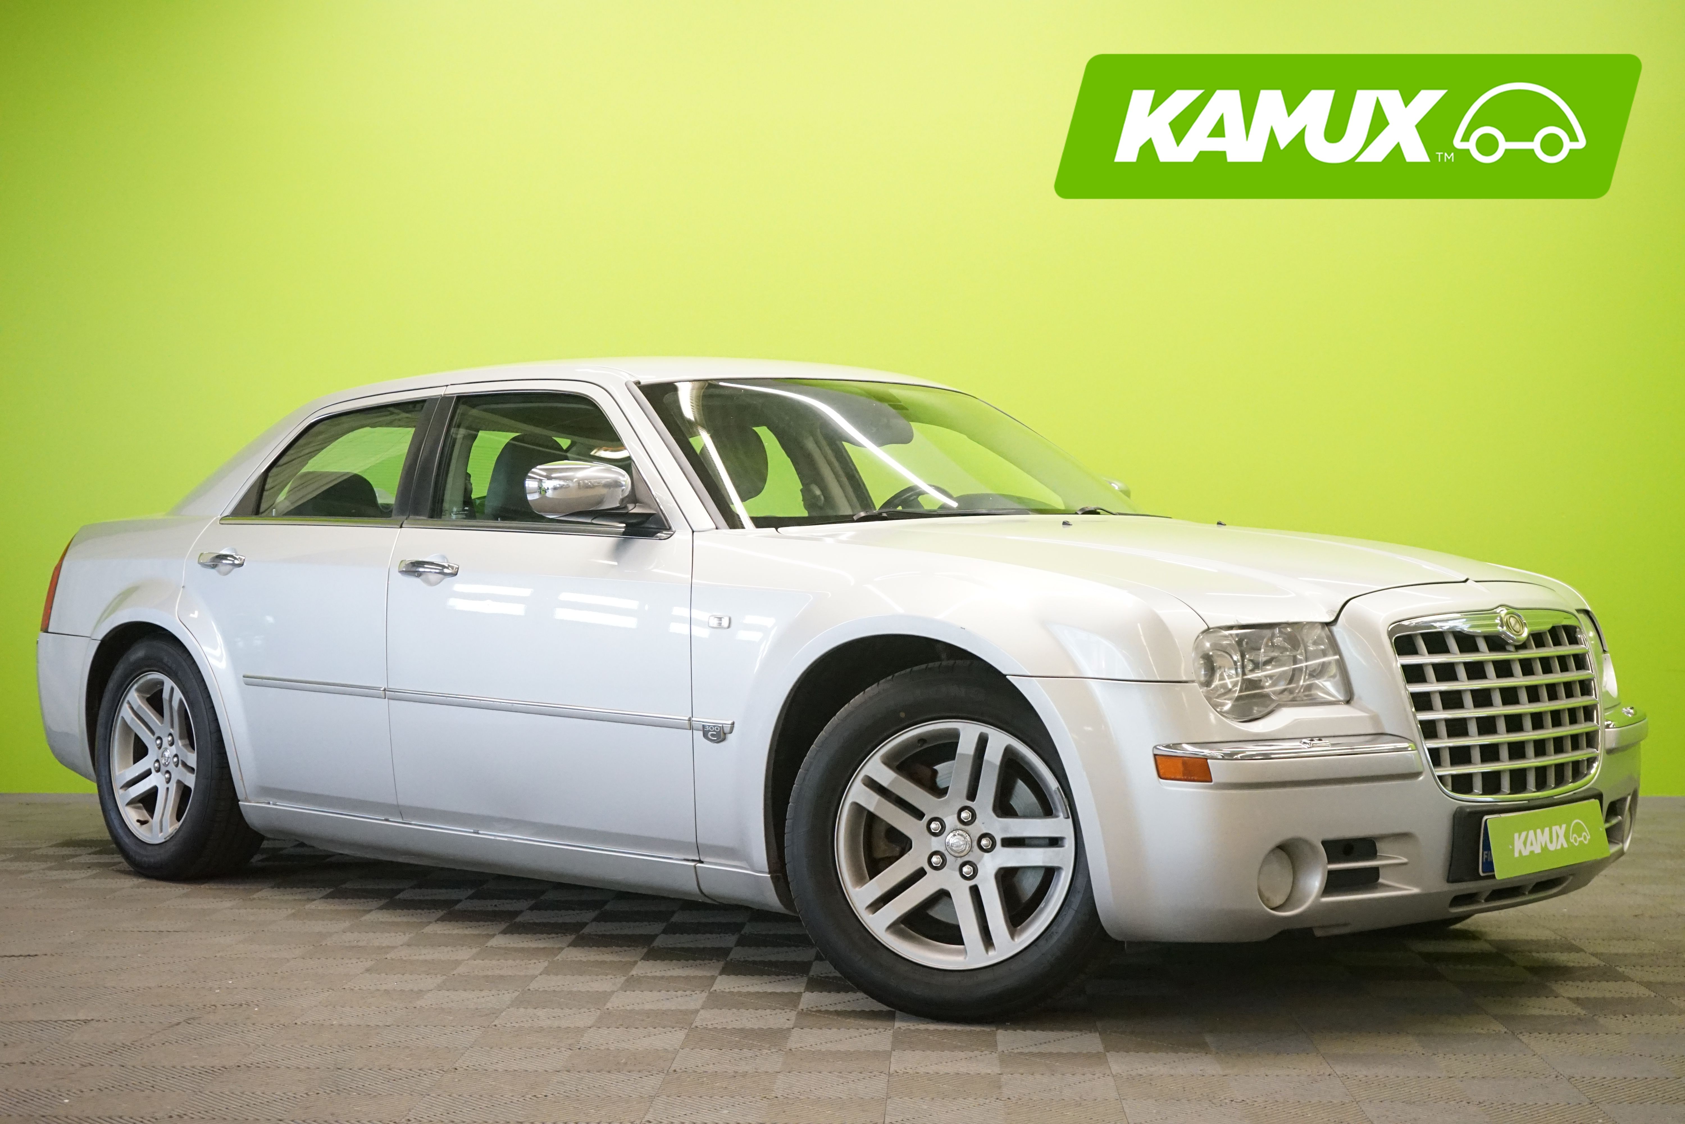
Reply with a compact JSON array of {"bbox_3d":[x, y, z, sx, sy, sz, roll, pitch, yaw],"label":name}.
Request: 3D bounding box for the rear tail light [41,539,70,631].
[{"bbox_3d":[-2.519,0.071,7.569,0.140,0.310,0.190,0,0,33],"label":"rear tail light"}]

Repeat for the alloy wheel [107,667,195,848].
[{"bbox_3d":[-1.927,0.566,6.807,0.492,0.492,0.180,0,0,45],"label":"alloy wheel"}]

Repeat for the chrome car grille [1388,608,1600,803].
[{"bbox_3d":[1.358,0.288,4.736,0.110,0.385,0.800,0,0,44],"label":"chrome car grille"}]

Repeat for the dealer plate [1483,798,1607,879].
[{"bbox_3d":[1.402,0.547,4.644,0.450,0.118,0.030,0,-9,-45],"label":"dealer plate"}]

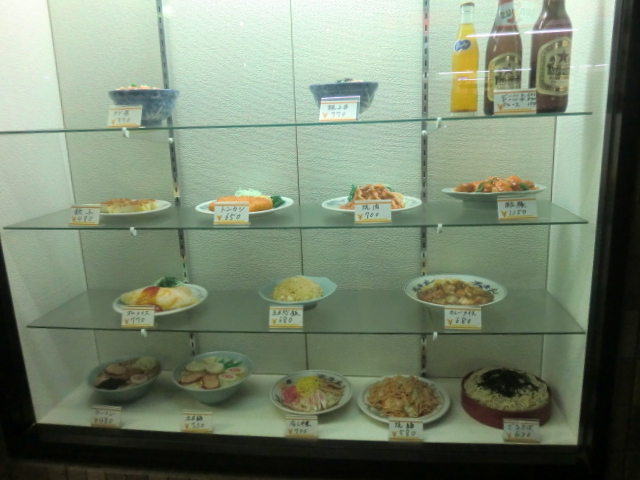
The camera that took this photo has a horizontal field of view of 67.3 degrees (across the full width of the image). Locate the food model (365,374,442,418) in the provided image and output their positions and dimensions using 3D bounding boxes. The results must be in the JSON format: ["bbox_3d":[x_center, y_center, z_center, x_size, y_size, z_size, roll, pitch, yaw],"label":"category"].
[{"bbox_3d":[0.199,0.356,1.139,0.172,0.056,0.152,-1,13,7],"label":"food model"}]

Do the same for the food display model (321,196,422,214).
[{"bbox_3d":[0.117,-0.073,1.073,0.222,0.026,0.222,0,13,7],"label":"food display model"}]

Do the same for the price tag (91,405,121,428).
[{"bbox_3d":[-0.489,0.408,1.108,0.071,0.045,0.010,0,-10,8],"label":"price tag"}]

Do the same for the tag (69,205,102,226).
[{"bbox_3d":[-0.509,-0.053,1.041,0.069,0.047,0.006,-1,-8,7],"label":"tag"}]

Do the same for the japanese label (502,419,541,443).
[{"bbox_3d":[0.421,0.398,1.004,0.072,0.045,0.010,-1,-9,5],"label":"japanese label"}]

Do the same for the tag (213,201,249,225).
[{"bbox_3d":[-0.182,-0.055,0.996,0.075,0.048,0.006,-1,-8,7],"label":"tag"}]

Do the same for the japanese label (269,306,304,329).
[{"bbox_3d":[-0.070,0.165,1.017,0.072,0.045,0.010,0,-1,7],"label":"japanese label"}]

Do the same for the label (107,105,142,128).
[{"bbox_3d":[-0.395,-0.250,0.977,0.070,0.045,0.006,-1,-8,7],"label":"label"}]

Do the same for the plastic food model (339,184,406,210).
[{"bbox_3d":[0.114,-0.090,1.046,0.144,0.057,0.129,0,13,7],"label":"plastic food model"}]

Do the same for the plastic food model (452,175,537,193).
[{"bbox_3d":[0.376,-0.122,1.035,0.173,0.041,0.134,0,13,7],"label":"plastic food model"}]

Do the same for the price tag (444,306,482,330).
[{"bbox_3d":[0.291,0.159,0.976,0.072,0.045,0.010,0,-1,10],"label":"price tag"}]

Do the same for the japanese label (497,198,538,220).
[{"bbox_3d":[0.381,-0.059,0.924,0.072,0.045,0.010,0,-1,7],"label":"japanese label"}]

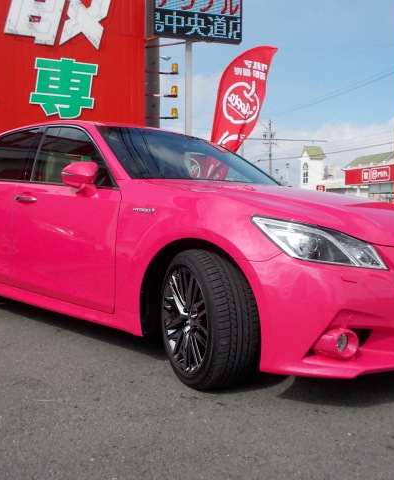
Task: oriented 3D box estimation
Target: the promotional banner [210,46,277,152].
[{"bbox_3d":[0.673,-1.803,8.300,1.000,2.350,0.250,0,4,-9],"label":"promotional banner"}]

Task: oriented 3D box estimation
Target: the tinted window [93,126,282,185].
[{"bbox_3d":[0.010,-0.531,3.560,1.400,0.160,0.800,-3,36,-46],"label":"tinted window"}]

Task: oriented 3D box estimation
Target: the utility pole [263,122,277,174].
[{"bbox_3d":[8.499,-8.383,62.000,1.600,11.000,0.900,0,4,-11],"label":"utility pole"}]

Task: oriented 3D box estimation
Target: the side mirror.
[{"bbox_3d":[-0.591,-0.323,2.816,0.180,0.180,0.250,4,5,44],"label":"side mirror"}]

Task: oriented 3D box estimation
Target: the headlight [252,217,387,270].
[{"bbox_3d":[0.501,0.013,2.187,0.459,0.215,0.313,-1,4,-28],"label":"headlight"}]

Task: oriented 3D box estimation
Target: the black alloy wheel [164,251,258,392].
[{"bbox_3d":[0.034,0.361,2.507,0.235,0.660,0.660,-1,4,-25],"label":"black alloy wheel"}]

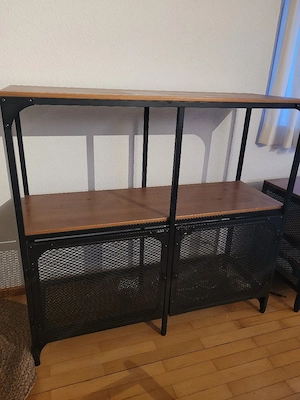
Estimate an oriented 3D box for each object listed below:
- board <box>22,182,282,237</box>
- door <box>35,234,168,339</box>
[{"bbox_3d":[0.026,0.012,1.208,0.994,0.018,0.310,-5,23,-18],"label":"board"},{"bbox_3d":[-0.164,0.309,1.075,0.474,0.408,0.020,-5,23,-18],"label":"door"}]

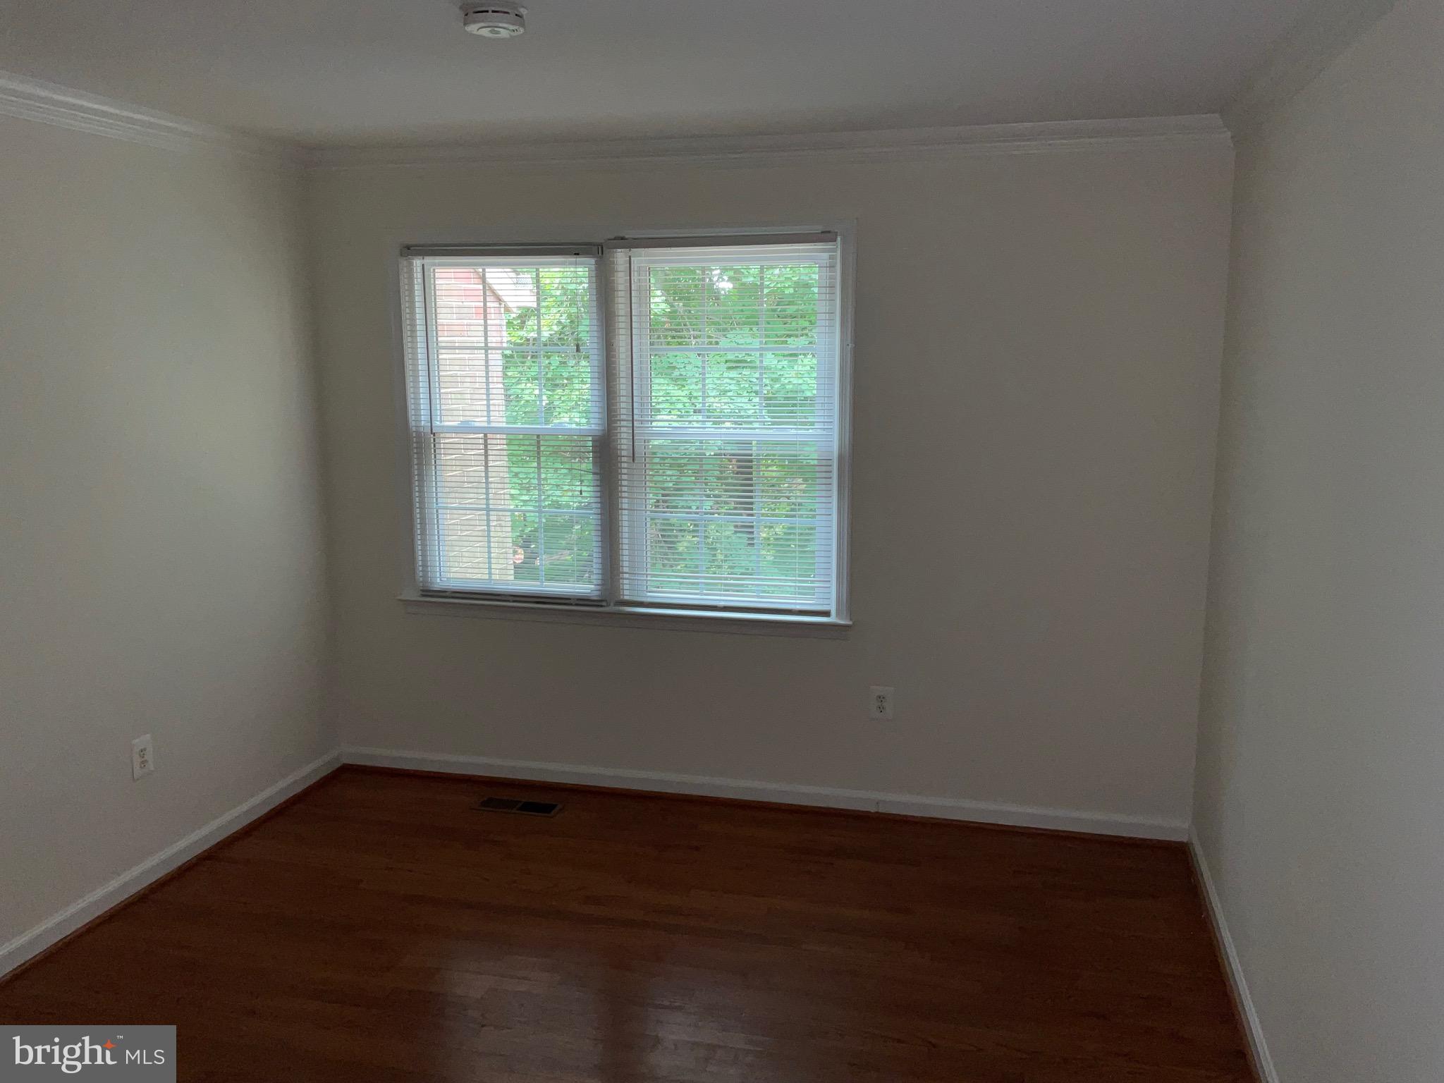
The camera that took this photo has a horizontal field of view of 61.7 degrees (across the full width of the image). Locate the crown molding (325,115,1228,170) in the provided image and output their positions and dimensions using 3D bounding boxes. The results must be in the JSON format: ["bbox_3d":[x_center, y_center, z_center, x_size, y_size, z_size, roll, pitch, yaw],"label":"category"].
[{"bbox_3d":[0.011,-1.325,4.127,3.265,0.100,0.070,2,10,14],"label":"crown molding"}]

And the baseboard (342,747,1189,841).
[{"bbox_3d":[0.022,0.933,4.543,3.265,0.084,0.017,2,10,14],"label":"baseboard"}]

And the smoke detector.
[{"bbox_3d":[-0.462,-1.062,2.456,0.134,0.046,0.134,0,10,0],"label":"smoke detector"}]

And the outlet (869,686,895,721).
[{"bbox_3d":[0.574,0.584,4.346,0.080,0.123,0.009,2,10,14],"label":"outlet"}]

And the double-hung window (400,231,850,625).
[{"bbox_3d":[-0.382,-0.423,4.446,1.707,1.359,0.110,2,10,14],"label":"double-hung window"}]

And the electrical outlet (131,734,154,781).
[{"bbox_3d":[-1.826,0.682,3.823,0.009,0.122,0.080,2,10,14],"label":"electrical outlet"}]

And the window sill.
[{"bbox_3d":[-0.393,0.277,4.555,1.785,0.076,0.090,2,10,14],"label":"window sill"}]

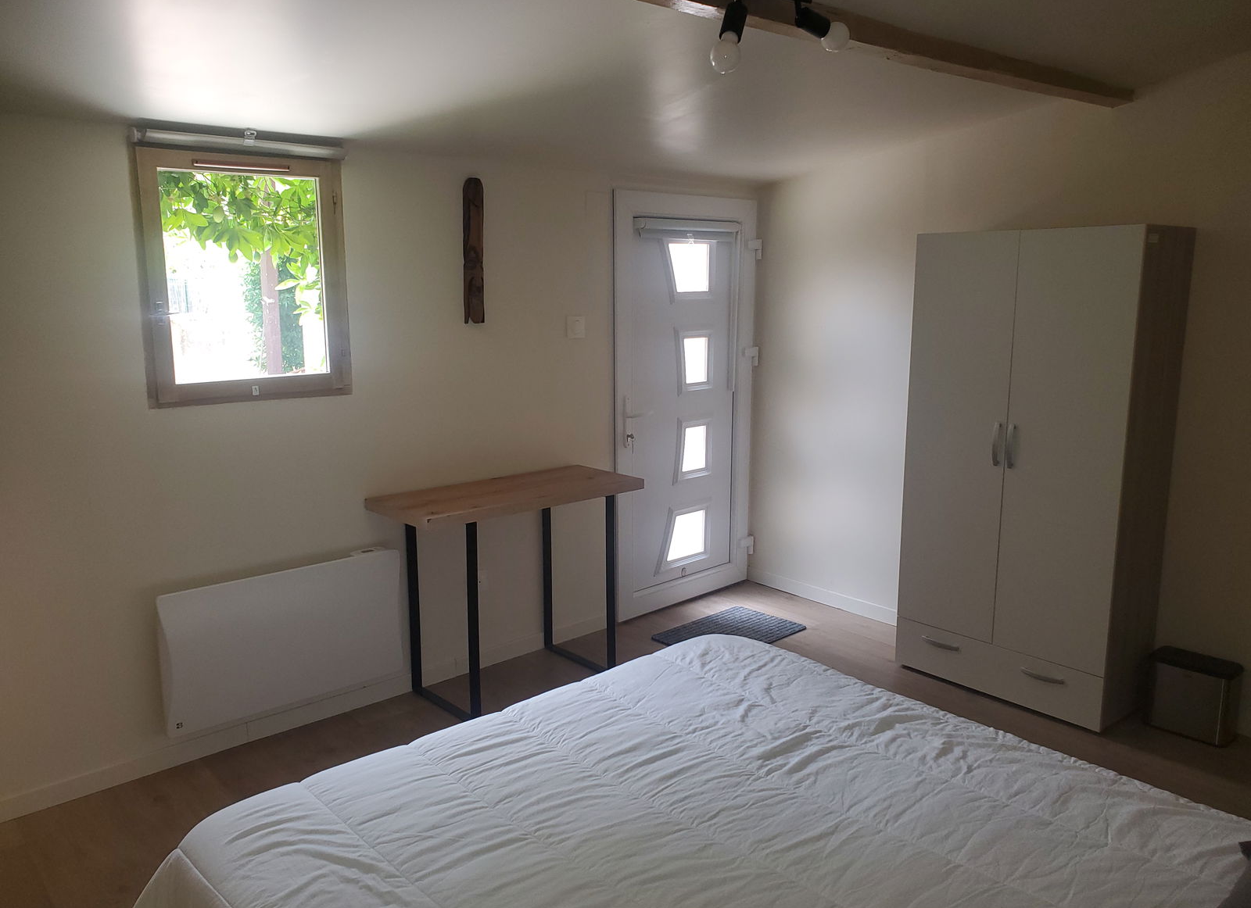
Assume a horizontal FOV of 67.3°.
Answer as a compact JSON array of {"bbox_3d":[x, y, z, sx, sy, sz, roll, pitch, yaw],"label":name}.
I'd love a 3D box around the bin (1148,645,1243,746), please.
[{"bbox_3d":[1.974,0.837,3.264,0.148,0.265,0.271,-9,13,-42],"label":"bin"}]

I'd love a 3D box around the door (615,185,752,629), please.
[{"bbox_3d":[0.288,-0.229,4.492,0.925,1.945,0.058,-9,13,-42],"label":"door"}]

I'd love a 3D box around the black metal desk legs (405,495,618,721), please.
[{"bbox_3d":[-0.430,0.534,3.632,0.670,0.745,0.424,-9,13,-42],"label":"black metal desk legs"}]

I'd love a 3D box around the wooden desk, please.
[{"bbox_3d":[-0.430,0.517,3.632,0.987,0.779,0.427,-9,13,-42],"label":"wooden desk"}]

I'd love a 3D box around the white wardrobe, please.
[{"bbox_3d":[1.539,0.044,3.560,0.394,1.725,0.832,-8,13,-39],"label":"white wardrobe"}]

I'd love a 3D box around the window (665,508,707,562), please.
[{"bbox_3d":[0.297,0.393,4.572,0.260,0.219,0.020,-9,13,-42],"label":"window"}]

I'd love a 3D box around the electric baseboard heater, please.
[{"bbox_3d":[-1.153,0.609,3.204,0.826,0.468,0.101,-9,13,-42],"label":"electric baseboard heater"}]

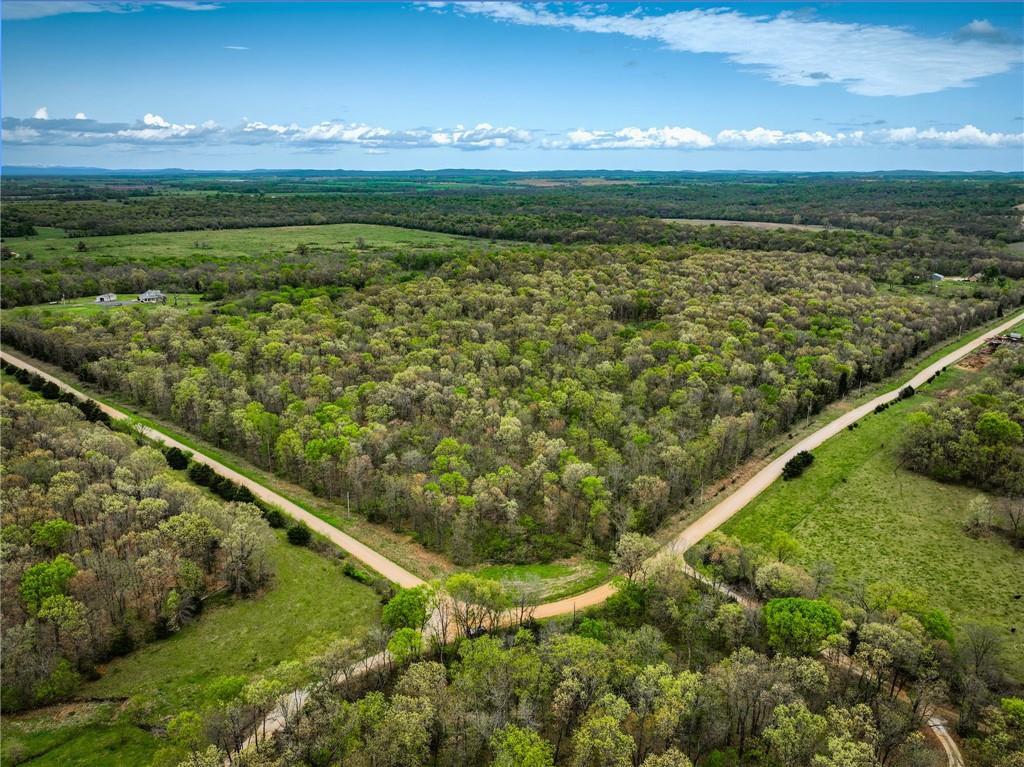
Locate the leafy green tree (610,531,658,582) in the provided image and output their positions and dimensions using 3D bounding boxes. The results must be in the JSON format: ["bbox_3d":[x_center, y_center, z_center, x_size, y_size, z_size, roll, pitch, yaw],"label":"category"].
[{"bbox_3d":[31.161,44.778,180.540,12.000,14.300,11.800,0,17,0],"label":"leafy green tree"}]

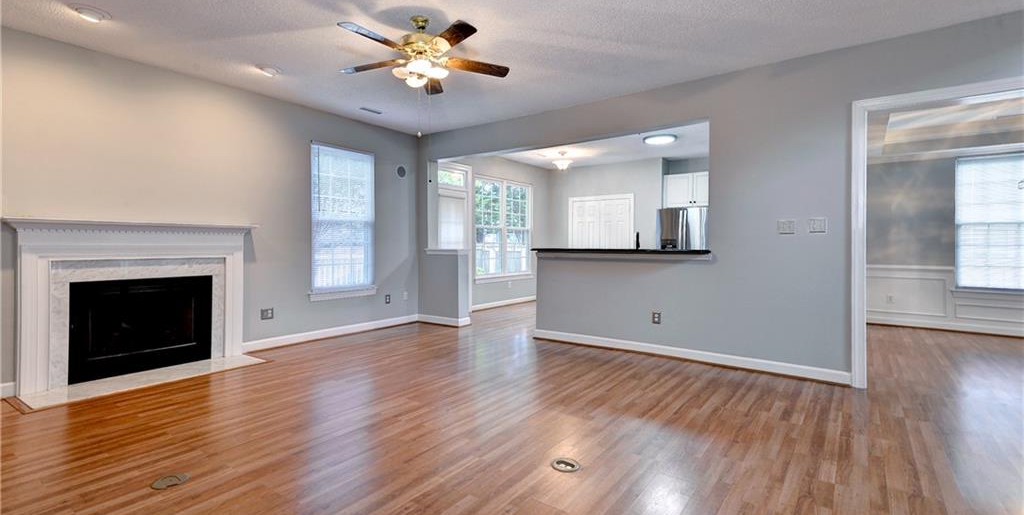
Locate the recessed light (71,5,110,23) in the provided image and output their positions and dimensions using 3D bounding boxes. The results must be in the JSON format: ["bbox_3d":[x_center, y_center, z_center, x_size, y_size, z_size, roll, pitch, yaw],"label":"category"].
[{"bbox_3d":[-2.885,-1.672,3.122,0.220,0.030,0.220,1,2,37],"label":"recessed light"}]

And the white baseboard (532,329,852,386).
[{"bbox_3d":[1.508,0.965,4.615,3.070,0.100,0.020,1,2,37],"label":"white baseboard"}]

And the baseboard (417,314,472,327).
[{"bbox_3d":[-0.995,0.913,6.628,0.770,0.110,0.260,1,2,37],"label":"baseboard"}]

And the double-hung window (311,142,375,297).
[{"bbox_3d":[-2.119,-0.443,5.744,0.100,1.845,0.885,1,2,37],"label":"double-hung window"}]

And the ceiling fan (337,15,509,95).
[{"bbox_3d":[-0.649,-1.460,3.211,1.300,0.460,1.300,1,2,37],"label":"ceiling fan"}]

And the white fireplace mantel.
[{"bbox_3d":[-3.212,0.366,4.063,0.190,1.330,1.760,1,2,37],"label":"white fireplace mantel"}]

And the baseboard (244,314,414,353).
[{"bbox_3d":[-2.098,0.940,5.754,0.020,0.100,2.420,1,2,37],"label":"baseboard"}]

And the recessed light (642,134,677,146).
[{"bbox_3d":[2.197,-1.756,6.796,0.490,0.045,0.490,1,2,37],"label":"recessed light"}]

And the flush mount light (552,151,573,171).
[{"bbox_3d":[0.868,-1.653,7.811,0.350,0.300,0.350,0,1,0],"label":"flush mount light"}]

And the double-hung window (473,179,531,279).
[{"bbox_3d":[-0.138,-0.529,8.429,0.100,1.785,1.670,1,2,37],"label":"double-hung window"}]

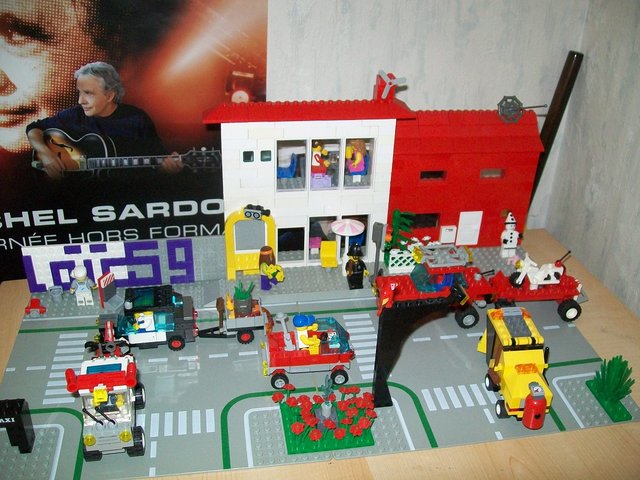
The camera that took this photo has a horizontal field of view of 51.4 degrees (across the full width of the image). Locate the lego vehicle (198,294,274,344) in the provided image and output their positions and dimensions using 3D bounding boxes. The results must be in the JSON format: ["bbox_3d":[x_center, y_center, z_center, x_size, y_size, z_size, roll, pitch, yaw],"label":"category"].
[{"bbox_3d":[-0.075,0.064,0.585,0.068,0.046,0.034,-5,30,-11],"label":"lego vehicle"}]

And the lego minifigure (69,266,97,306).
[{"bbox_3d":[-0.220,0.042,0.619,0.025,0.042,0.013,-3,30,-9],"label":"lego minifigure"}]

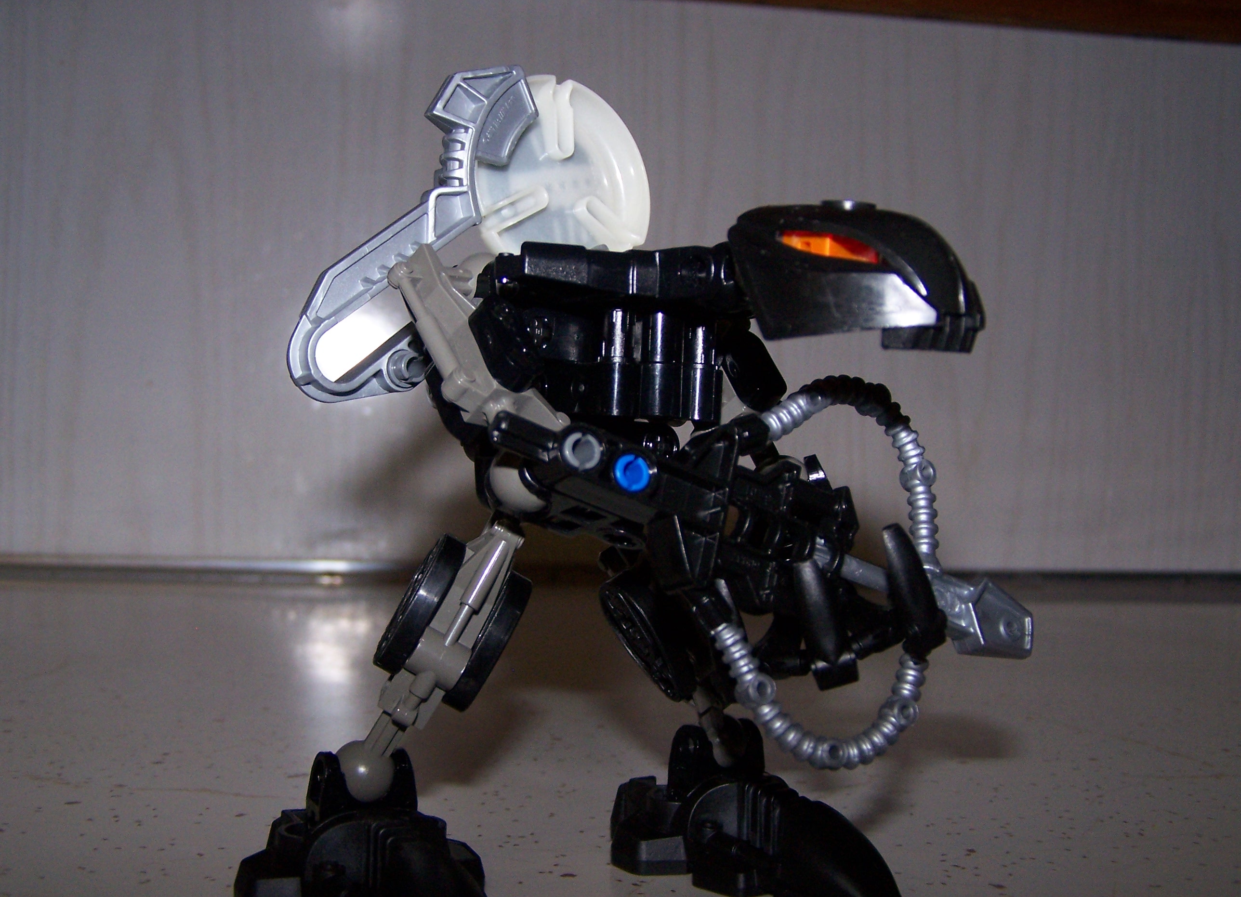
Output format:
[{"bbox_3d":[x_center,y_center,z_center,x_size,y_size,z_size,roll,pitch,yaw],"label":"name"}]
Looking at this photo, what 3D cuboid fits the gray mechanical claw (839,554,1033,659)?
[{"bbox_3d":[0.047,0.022,0.213,0.031,0.011,0.008,20,-2,12],"label":"gray mechanical claw"}]

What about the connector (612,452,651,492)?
[{"bbox_3d":[0.003,0.004,0.212,0.005,0.005,0.008,2,-6,11],"label":"connector"}]

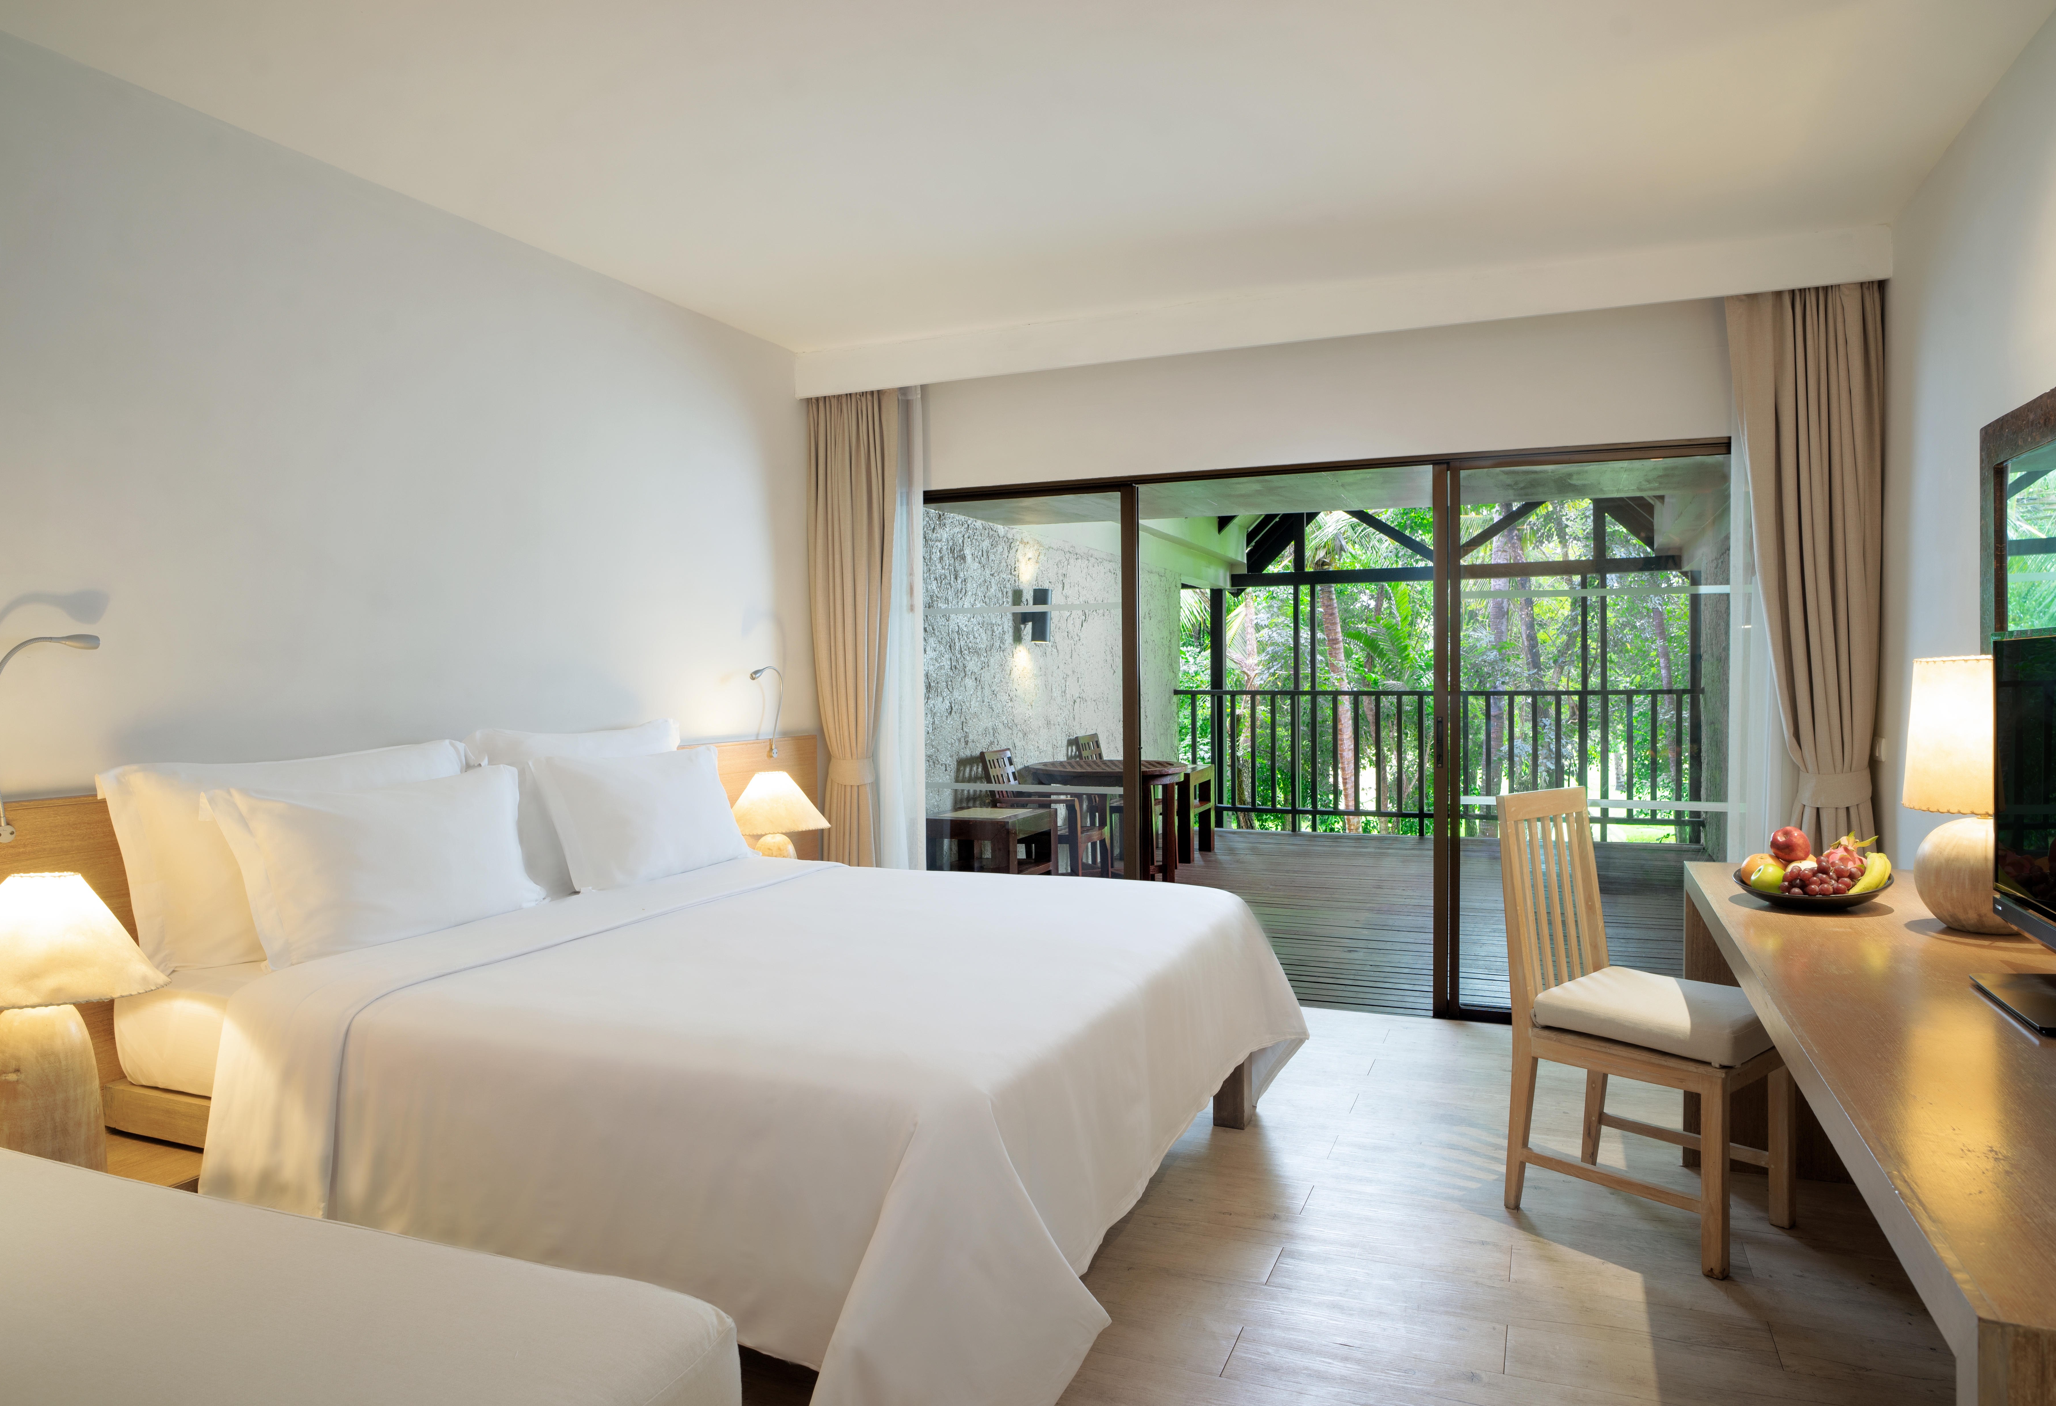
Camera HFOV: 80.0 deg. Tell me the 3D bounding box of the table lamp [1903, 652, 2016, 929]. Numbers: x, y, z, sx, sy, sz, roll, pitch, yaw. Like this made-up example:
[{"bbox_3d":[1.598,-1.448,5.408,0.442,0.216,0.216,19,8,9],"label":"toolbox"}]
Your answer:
[{"bbox_3d":[1.843,0.173,2.358,0.265,0.525,0.265,0,2,23],"label":"table lamp"}]

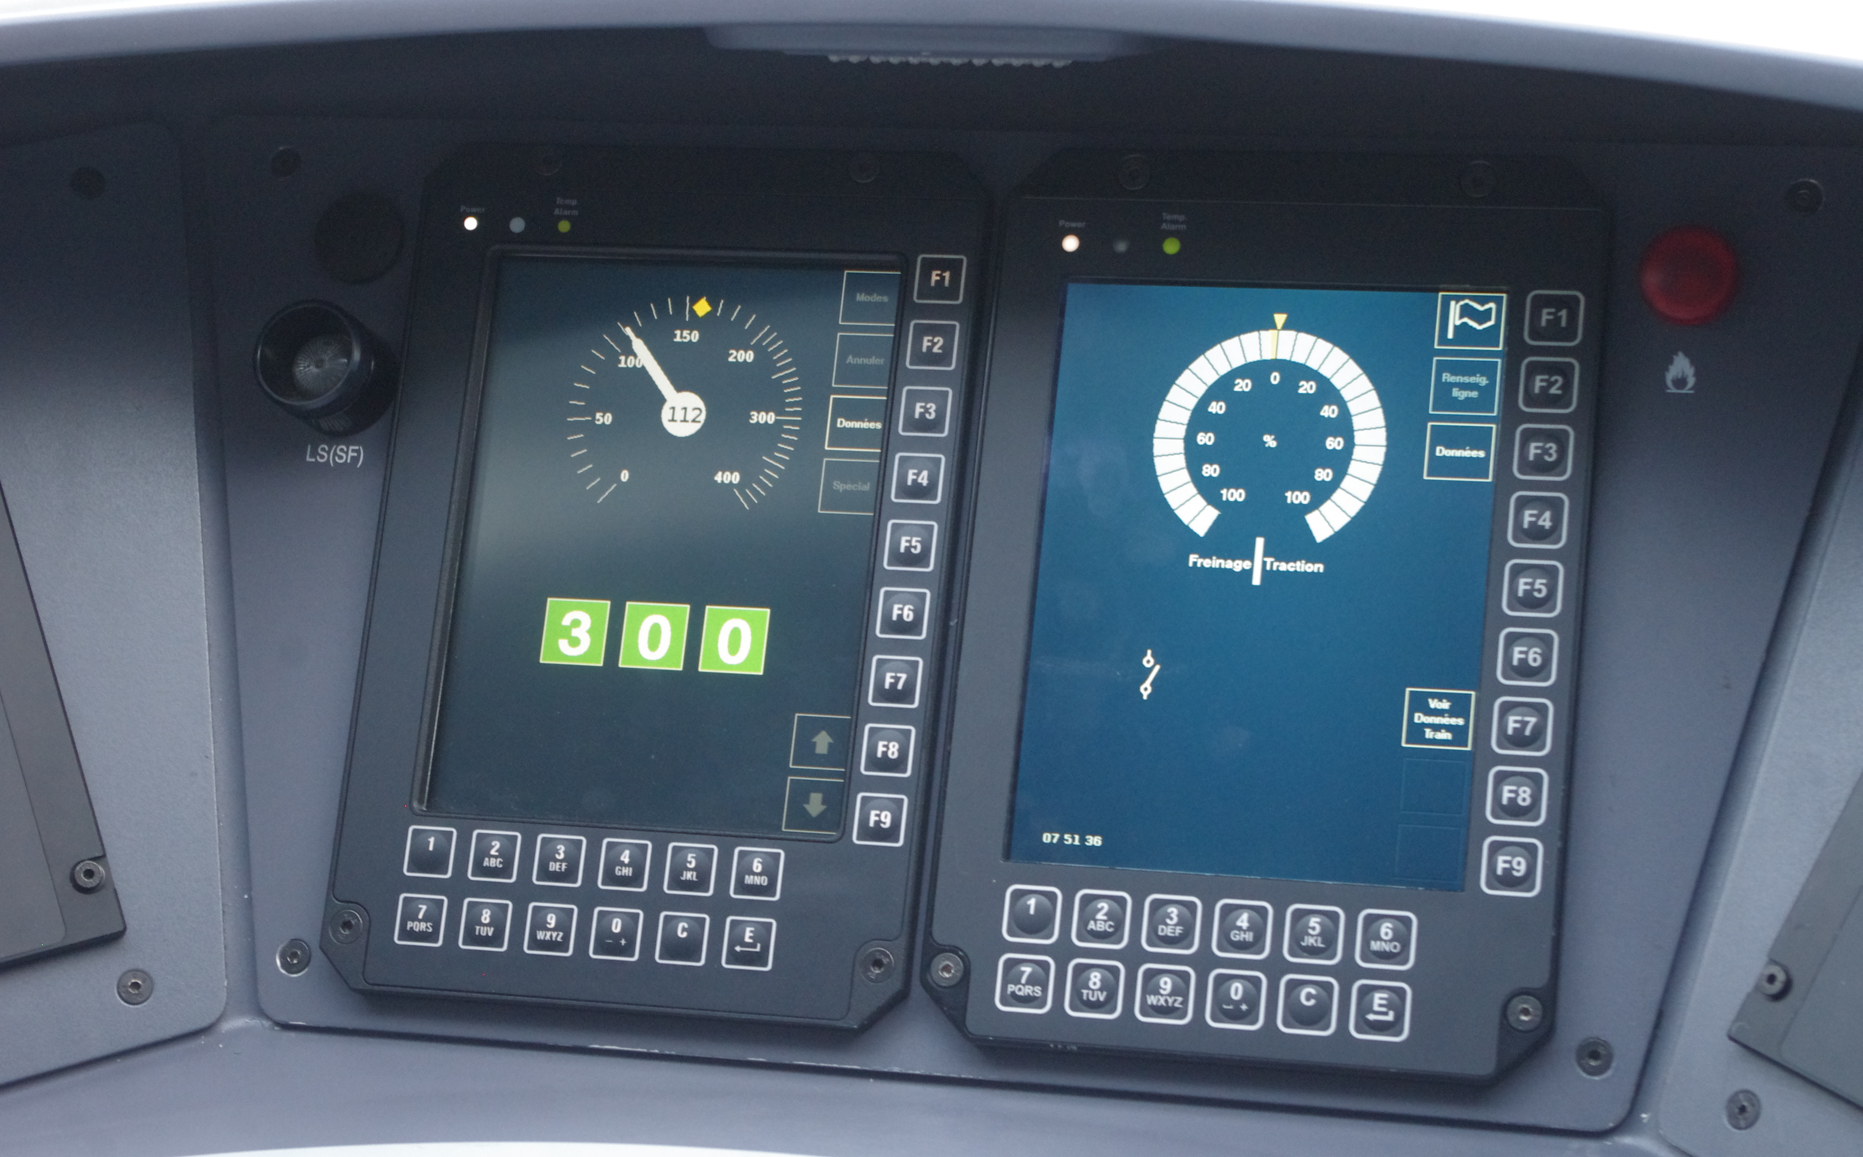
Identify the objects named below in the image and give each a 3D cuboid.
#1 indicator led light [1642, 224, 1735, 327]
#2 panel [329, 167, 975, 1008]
[{"bbox_3d":[0.265,-0.105,1.480,0.034,0.034,0.014,3,-13,15],"label":"indicator led light"},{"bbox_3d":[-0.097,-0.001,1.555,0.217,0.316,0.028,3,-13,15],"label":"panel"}]

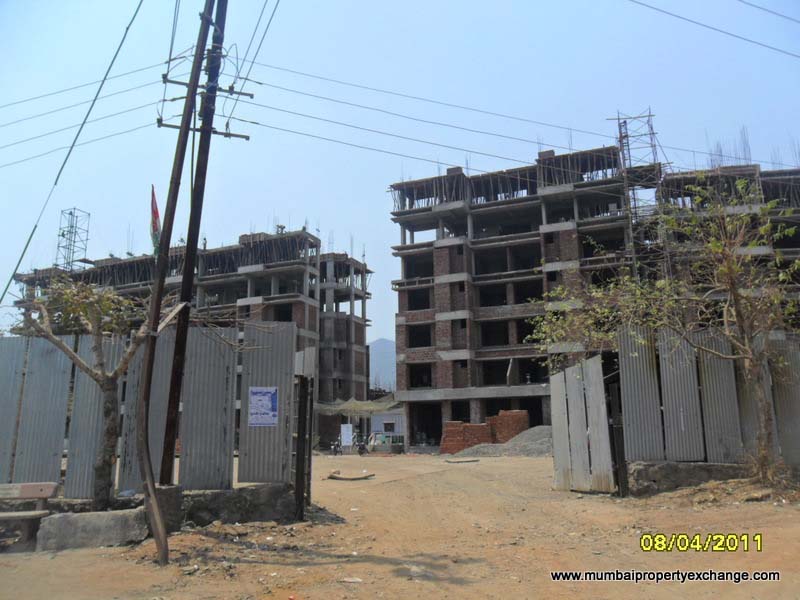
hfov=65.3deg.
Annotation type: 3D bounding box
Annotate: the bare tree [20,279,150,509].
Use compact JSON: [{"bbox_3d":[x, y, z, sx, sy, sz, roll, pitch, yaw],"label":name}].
[{"bbox_3d":[-4.420,1.342,8.770,1.750,3.150,1.650,4,-13,-26],"label":"bare tree"}]

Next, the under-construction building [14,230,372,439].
[{"bbox_3d":[-23.439,6.549,68.124,39.500,19.700,12.500,-6,-12,24],"label":"under-construction building"}]

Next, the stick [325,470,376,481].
[{"bbox_3d":[-1.565,5.580,19.726,1.600,0.200,0.400,-1,-11,0],"label":"stick"}]

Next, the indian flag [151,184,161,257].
[{"bbox_3d":[-3.766,-1.224,9.611,0.180,1.150,0.130,3,-12,-22],"label":"indian flag"}]

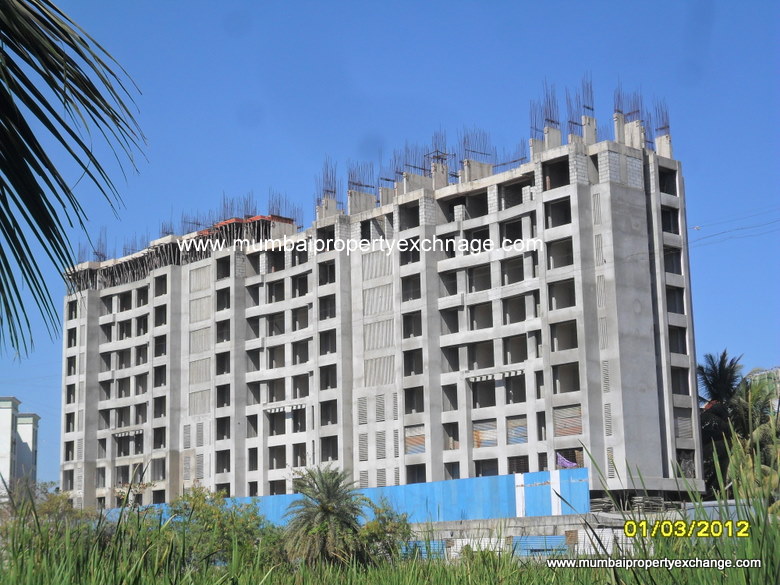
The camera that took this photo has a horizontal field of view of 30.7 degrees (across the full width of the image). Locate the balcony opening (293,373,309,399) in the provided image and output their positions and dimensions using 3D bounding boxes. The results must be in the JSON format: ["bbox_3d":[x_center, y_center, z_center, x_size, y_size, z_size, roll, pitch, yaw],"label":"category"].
[{"bbox_3d":[-7.462,8.008,121.253,0.350,1.895,2.269,9,-15,-42],"label":"balcony opening"}]

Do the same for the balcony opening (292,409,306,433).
[{"bbox_3d":[-7.470,11.124,122.758,0.900,2.010,1.790,9,-15,-42],"label":"balcony opening"}]

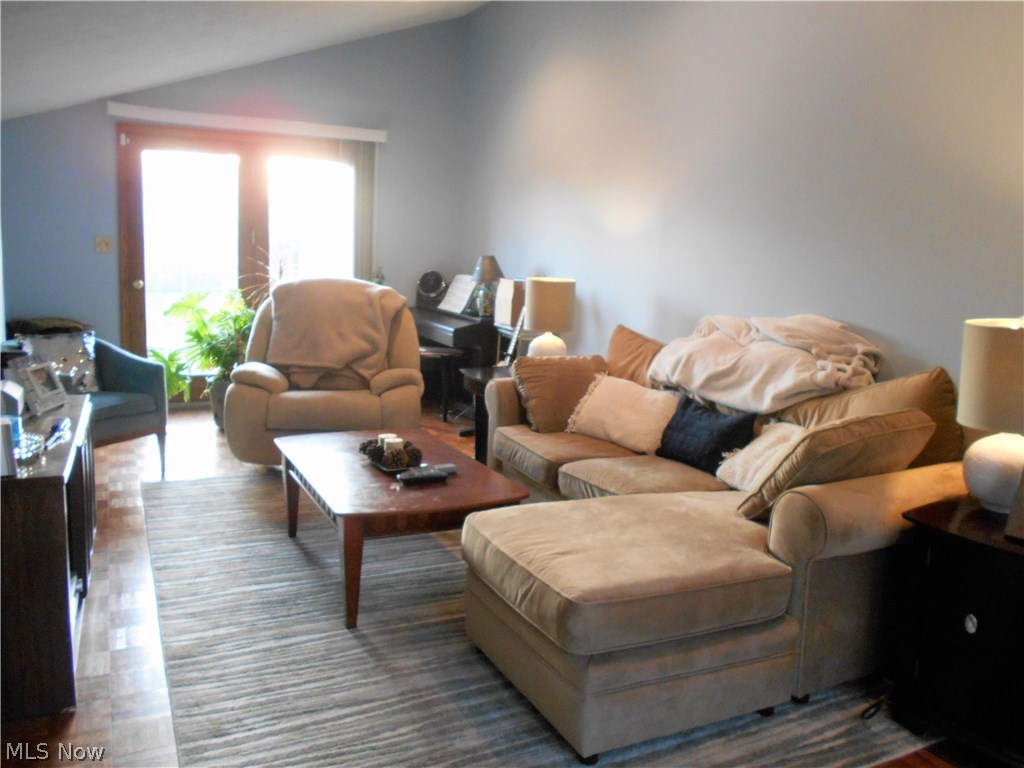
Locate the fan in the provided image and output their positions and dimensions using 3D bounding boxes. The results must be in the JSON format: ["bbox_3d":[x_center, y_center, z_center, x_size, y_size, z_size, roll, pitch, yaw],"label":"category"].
[{"bbox_3d":[-0.680,-0.799,6.500,0.260,0.330,0.210,4,8,21],"label":"fan"}]

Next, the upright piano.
[{"bbox_3d":[-0.427,-0.134,6.117,0.410,0.830,1.400,-1,7,-18],"label":"upright piano"}]

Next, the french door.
[{"bbox_3d":[-2.070,-0.869,6.112,1.860,2.120,0.100,-1,8,-24],"label":"french door"}]

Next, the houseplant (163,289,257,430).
[{"bbox_3d":[-2.130,-0.167,5.469,0.700,1.020,0.750,-2,8,-26],"label":"houseplant"}]

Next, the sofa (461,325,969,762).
[{"bbox_3d":[0.443,0.251,3.016,1.732,0.880,2.241,-2,8,-26],"label":"sofa"}]

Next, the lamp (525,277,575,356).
[{"bbox_3d":[0.219,-0.353,4.492,0.300,0.560,0.300,2,7,0],"label":"lamp"}]

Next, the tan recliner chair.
[{"bbox_3d":[-1.116,-0.101,4.745,1.080,1.050,0.980,0,7,-10],"label":"tan recliner chair"}]

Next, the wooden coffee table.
[{"bbox_3d":[-0.487,0.481,2.995,0.660,0.365,1.210,-2,8,-26],"label":"wooden coffee table"}]

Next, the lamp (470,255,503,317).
[{"bbox_3d":[-0.188,-0.726,5.666,0.250,0.470,0.250,2,7,0],"label":"lamp"}]

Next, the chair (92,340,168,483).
[{"bbox_3d":[-2.230,0.110,3.736,0.700,0.800,0.680,4,7,18],"label":"chair"}]

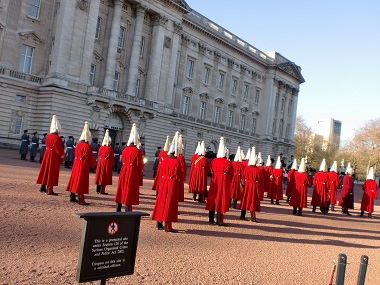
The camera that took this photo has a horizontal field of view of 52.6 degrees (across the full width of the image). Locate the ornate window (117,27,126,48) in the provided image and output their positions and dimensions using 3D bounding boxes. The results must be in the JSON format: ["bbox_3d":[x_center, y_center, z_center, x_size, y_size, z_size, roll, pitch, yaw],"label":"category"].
[{"bbox_3d":[-9.558,-14.470,53.185,0.250,2.850,1.300,5,-3,41],"label":"ornate window"}]

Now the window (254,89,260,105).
[{"bbox_3d":[13.335,-8.982,76.012,0.350,2.750,1.350,5,-3,41],"label":"window"}]

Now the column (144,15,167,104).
[{"bbox_3d":[-5.067,-12.509,57.196,1.500,12.900,1.500,5,-3,41],"label":"column"}]

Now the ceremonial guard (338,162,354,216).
[{"bbox_3d":[6.526,1.916,16.000,0.550,2.100,0.580,6,-3,18],"label":"ceremonial guard"}]

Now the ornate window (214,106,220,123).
[{"bbox_3d":[4.777,-4.725,66.490,0.350,2.800,1.350,5,-3,41],"label":"ornate window"}]

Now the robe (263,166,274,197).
[{"bbox_3d":[3.796,1.888,18.700,0.560,1.420,0.500,5,-3,38],"label":"robe"}]

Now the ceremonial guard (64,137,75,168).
[{"bbox_3d":[-7.401,0.593,23.500,0.550,1.900,0.450,5,-3,39],"label":"ceremonial guard"}]

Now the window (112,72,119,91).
[{"bbox_3d":[-9.762,-7.825,49.543,0.300,2.950,1.250,5,-3,39],"label":"window"}]

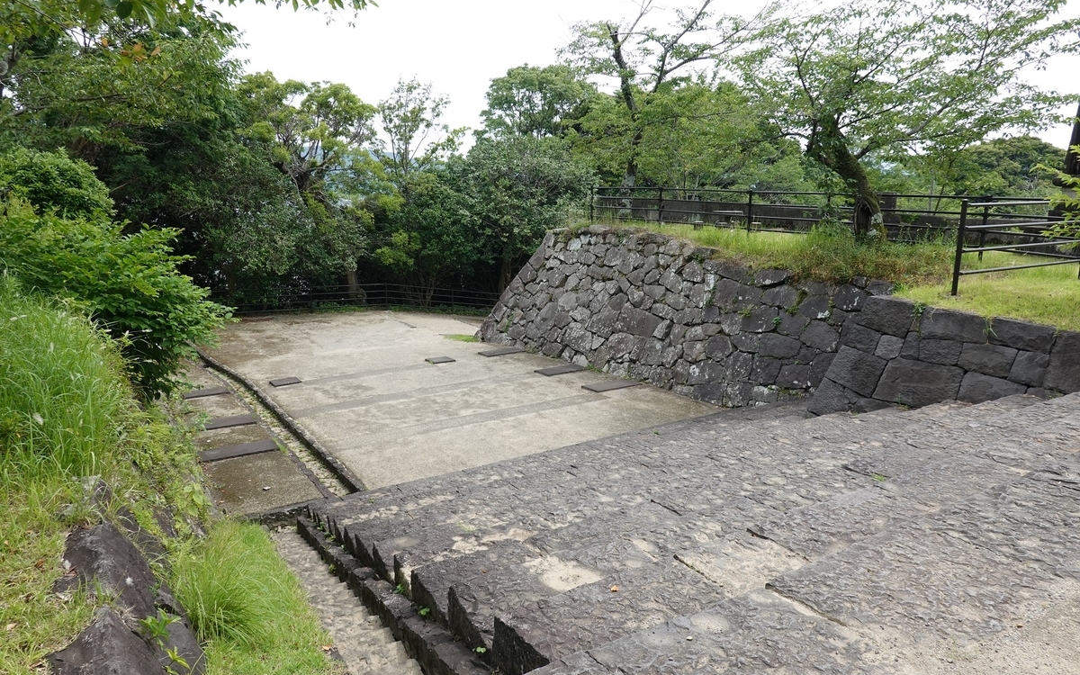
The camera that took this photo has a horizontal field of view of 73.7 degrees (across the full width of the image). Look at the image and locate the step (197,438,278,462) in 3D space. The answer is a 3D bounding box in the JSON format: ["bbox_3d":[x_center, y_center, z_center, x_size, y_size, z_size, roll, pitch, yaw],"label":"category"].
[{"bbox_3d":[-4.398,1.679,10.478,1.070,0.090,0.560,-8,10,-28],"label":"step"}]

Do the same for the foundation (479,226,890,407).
[{"bbox_3d":[2.040,-0.601,15.319,2.500,2.950,11.300,-6,14,-27],"label":"foundation"}]

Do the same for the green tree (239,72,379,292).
[{"bbox_3d":[-9.299,-6.196,29.977,5.600,9.240,5.300,0,12,0],"label":"green tree"}]

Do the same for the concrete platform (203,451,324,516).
[{"bbox_3d":[-3.607,1.894,9.240,1.050,0.160,2.400,-8,10,-28],"label":"concrete platform"}]

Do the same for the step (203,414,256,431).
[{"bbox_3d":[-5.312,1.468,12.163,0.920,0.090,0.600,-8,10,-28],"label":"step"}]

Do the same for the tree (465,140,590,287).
[{"bbox_3d":[-0.456,-4.432,27.673,5.000,6.370,4.800,0,12,0],"label":"tree"}]

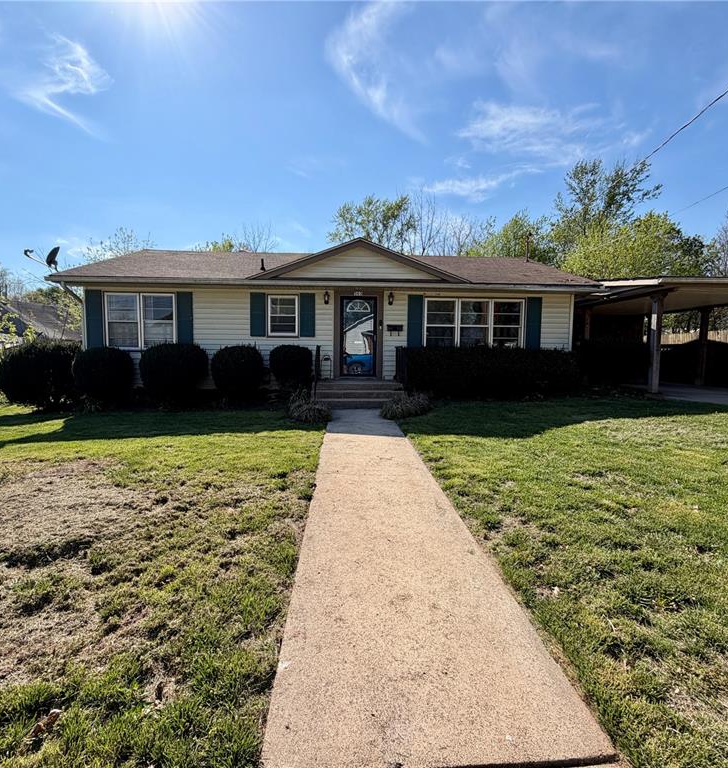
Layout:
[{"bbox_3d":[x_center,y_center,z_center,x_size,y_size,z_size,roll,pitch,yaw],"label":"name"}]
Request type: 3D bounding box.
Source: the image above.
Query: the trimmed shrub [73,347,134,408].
[{"bbox_3d":[-5.998,-0.159,9.282,1.300,1.340,1.250,0,5,-3],"label":"trimmed shrub"}]

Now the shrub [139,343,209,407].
[{"bbox_3d":[-4.362,-0.210,9.309,1.480,1.450,1.400,0,5,-3],"label":"shrub"}]

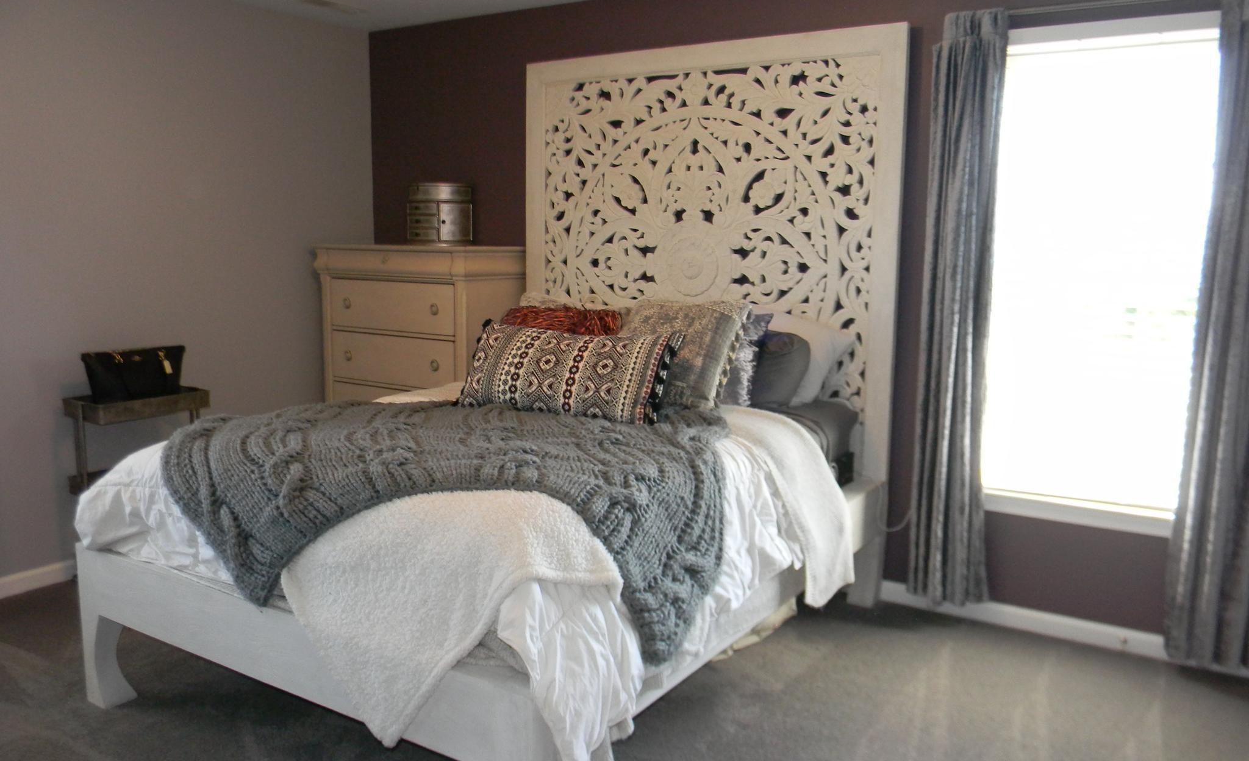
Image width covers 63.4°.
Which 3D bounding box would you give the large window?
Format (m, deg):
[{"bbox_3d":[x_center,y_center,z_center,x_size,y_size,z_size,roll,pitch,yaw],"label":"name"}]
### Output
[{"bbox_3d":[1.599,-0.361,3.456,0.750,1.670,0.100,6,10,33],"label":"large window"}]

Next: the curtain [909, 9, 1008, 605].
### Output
[{"bbox_3d":[1.198,-0.217,3.619,0.280,2.100,0.100,6,10,33],"label":"curtain"}]

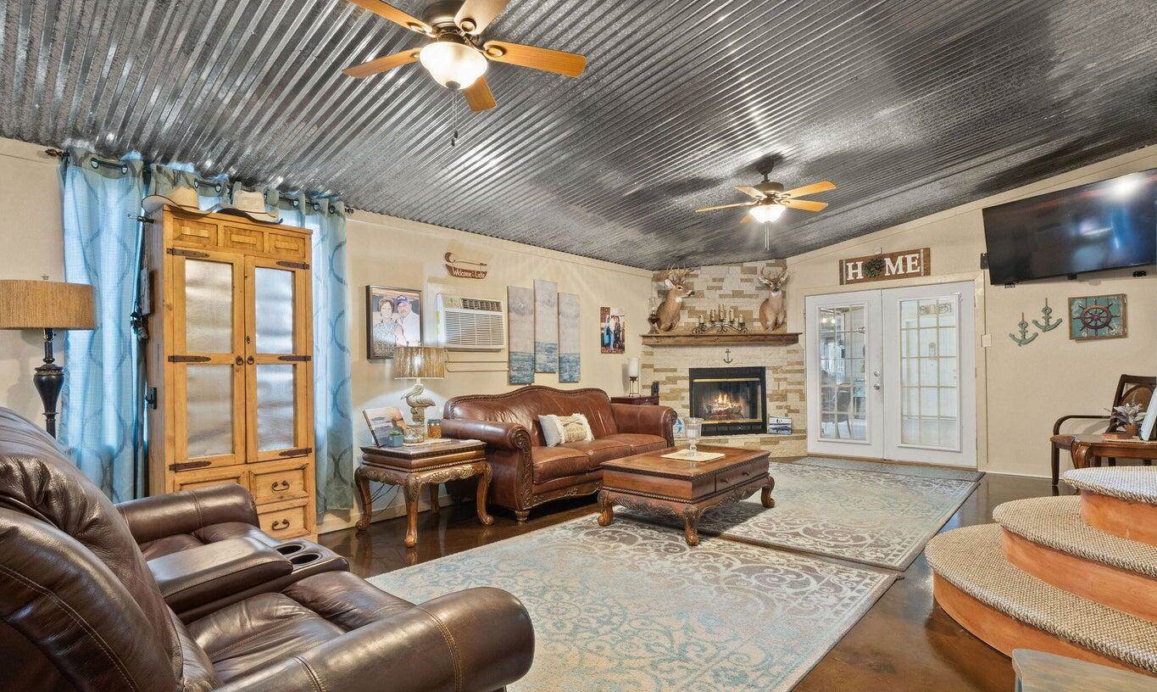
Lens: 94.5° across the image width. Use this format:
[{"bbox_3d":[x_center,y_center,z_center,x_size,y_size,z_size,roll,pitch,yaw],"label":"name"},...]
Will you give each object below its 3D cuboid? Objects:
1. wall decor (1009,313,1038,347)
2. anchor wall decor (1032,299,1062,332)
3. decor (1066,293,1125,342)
[{"bbox_3d":[4.404,-0.161,5.292,0.223,0.330,0.030,-2,-1,39],"label":"wall decor"},{"bbox_3d":[4.540,-0.297,5.182,0.219,0.323,0.030,-2,-1,39],"label":"anchor wall decor"},{"bbox_3d":[4.807,-0.261,4.956,0.379,0.392,0.040,-2,-1,39],"label":"decor"}]

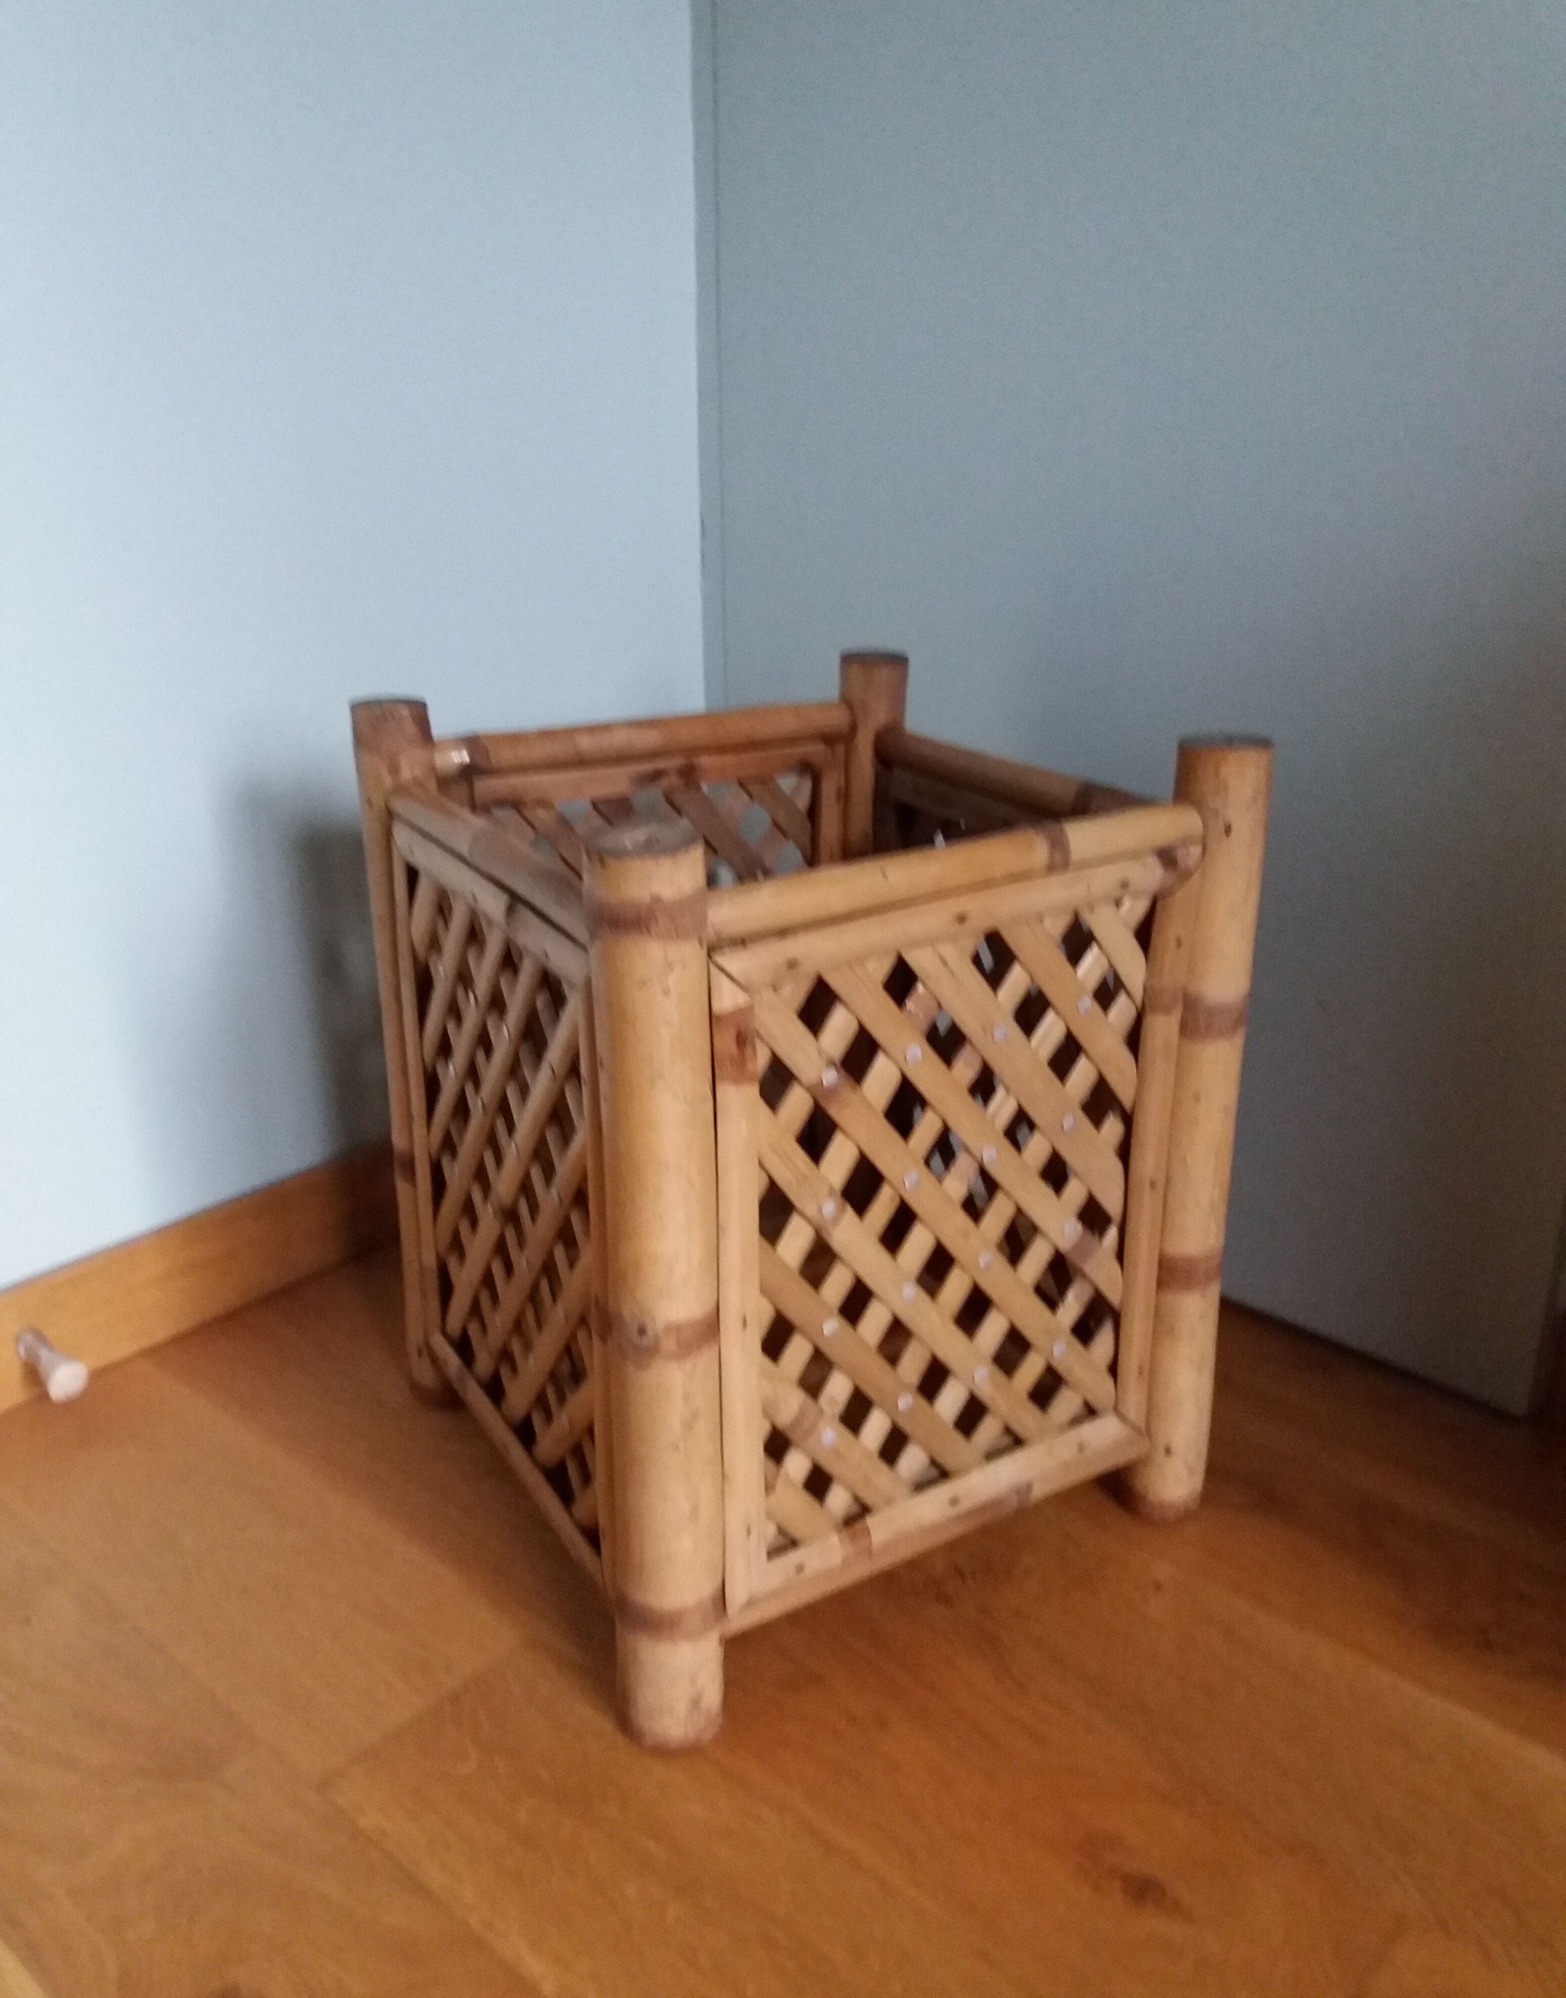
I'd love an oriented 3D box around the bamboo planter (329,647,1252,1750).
[{"bbox_3d":[0.001,0.071,1.059,0.407,0.489,0.407,-12,24,-29],"label":"bamboo planter"}]

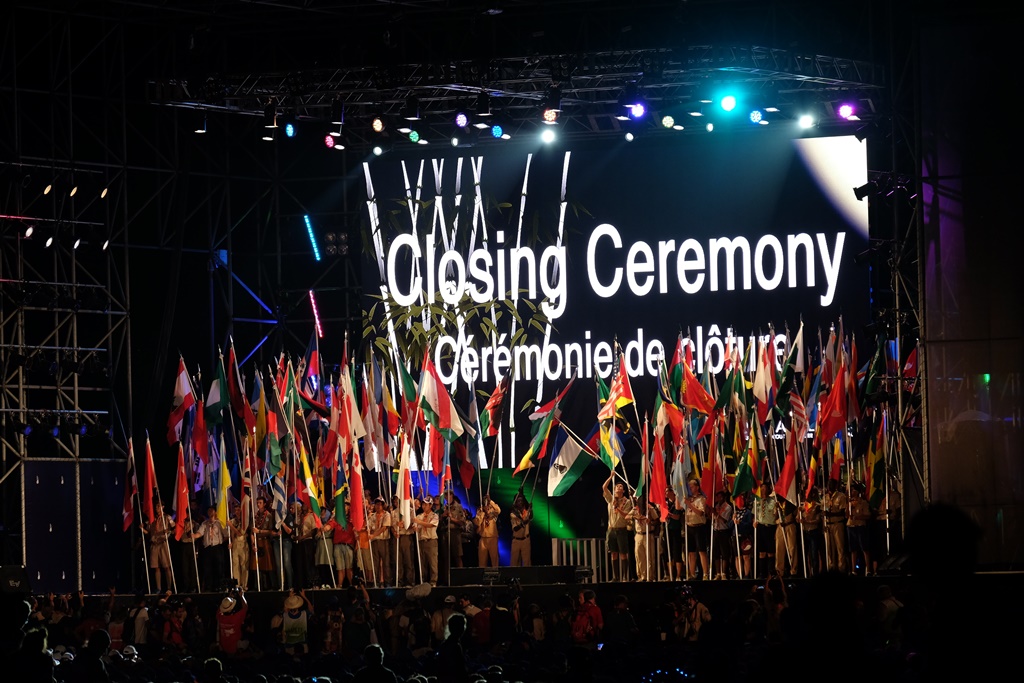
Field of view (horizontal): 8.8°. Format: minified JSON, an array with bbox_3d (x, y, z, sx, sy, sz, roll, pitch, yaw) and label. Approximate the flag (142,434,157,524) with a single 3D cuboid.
[{"bbox_3d":[-6.978,2.657,128.140,0.255,1.733,0.240,-1,-2,12],"label":"flag"}]

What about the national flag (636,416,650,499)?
[{"bbox_3d":[2.367,2.106,119.808,0.252,1.512,0.250,-2,-3,11],"label":"national flag"}]

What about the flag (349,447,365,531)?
[{"bbox_3d":[-2.871,2.714,122.900,0.320,1.540,0.280,-2,-2,12],"label":"flag"}]

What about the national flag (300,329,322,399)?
[{"bbox_3d":[-3.851,0.461,127.850,0.423,1.344,0.250,-1,-2,9],"label":"national flag"}]

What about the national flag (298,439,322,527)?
[{"bbox_3d":[-3.718,2.602,122.838,0.443,1.624,0.300,-2,-3,11],"label":"national flag"}]

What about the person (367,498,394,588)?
[{"bbox_3d":[-2.417,3.705,123.300,0.520,1.680,0.380,-2,-2,14],"label":"person"}]

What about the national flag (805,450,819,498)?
[{"bbox_3d":[5.524,2.453,122.779,0.258,0.959,0.200,-1,-2,9],"label":"national flag"}]

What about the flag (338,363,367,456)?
[{"bbox_3d":[-3.033,1.293,126.557,0.532,1.787,0.280,-1,-2,9],"label":"flag"}]

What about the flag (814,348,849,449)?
[{"bbox_3d":[5.887,1.050,122.660,0.572,1.843,0.320,-1,-2,12],"label":"flag"}]

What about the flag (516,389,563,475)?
[{"bbox_3d":[0.506,1.655,122.400,0.900,1.620,0.400,-2,-2,12],"label":"flag"}]

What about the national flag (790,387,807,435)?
[{"bbox_3d":[5.200,1.311,120.388,0.326,0.959,0.300,-2,-3,11],"label":"national flag"}]

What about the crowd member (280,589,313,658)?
[{"bbox_3d":[-3.965,5.482,122.457,0.589,1.803,0.500,-1,-2,9],"label":"crowd member"}]

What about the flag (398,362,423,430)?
[{"bbox_3d":[-1.998,1.073,131.000,0.408,1.386,0.350,-2,-2,12],"label":"flag"}]

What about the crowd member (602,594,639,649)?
[{"bbox_3d":[1.870,5.195,113.461,0.550,1.730,0.400,-3,-3,37],"label":"crowd member"}]

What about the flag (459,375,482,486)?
[{"bbox_3d":[-0.810,1.797,130.000,0.405,2.137,0.350,-2,-2,12],"label":"flag"}]

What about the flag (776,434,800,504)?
[{"bbox_3d":[5.174,2.385,125.000,0.354,1.342,0.320,-2,-2,12],"label":"flag"}]

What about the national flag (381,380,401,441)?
[{"bbox_3d":[-2.391,1.348,131.000,0.339,1.230,0.300,-2,-2,12],"label":"national flag"}]

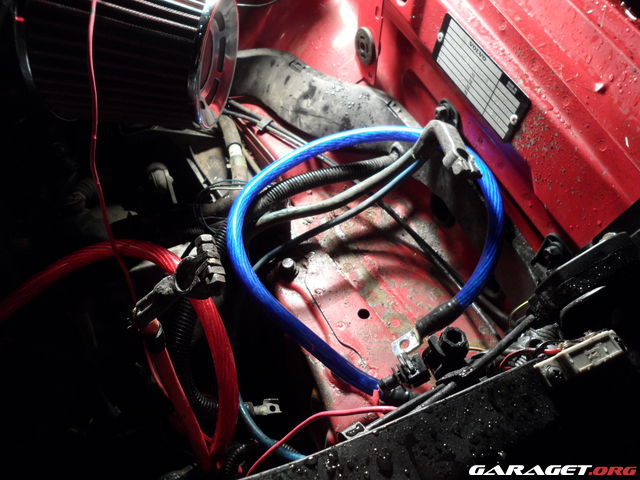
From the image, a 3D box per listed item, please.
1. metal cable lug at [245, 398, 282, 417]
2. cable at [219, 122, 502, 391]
[{"bbox_3d":[-0.078,0.232,0.690,0.051,0.017,0.023,6,67,0],"label":"metal cable lug"},{"bbox_3d":[0.051,-0.019,0.503,0.276,0.070,0.244,-40,74,-17],"label":"cable"}]

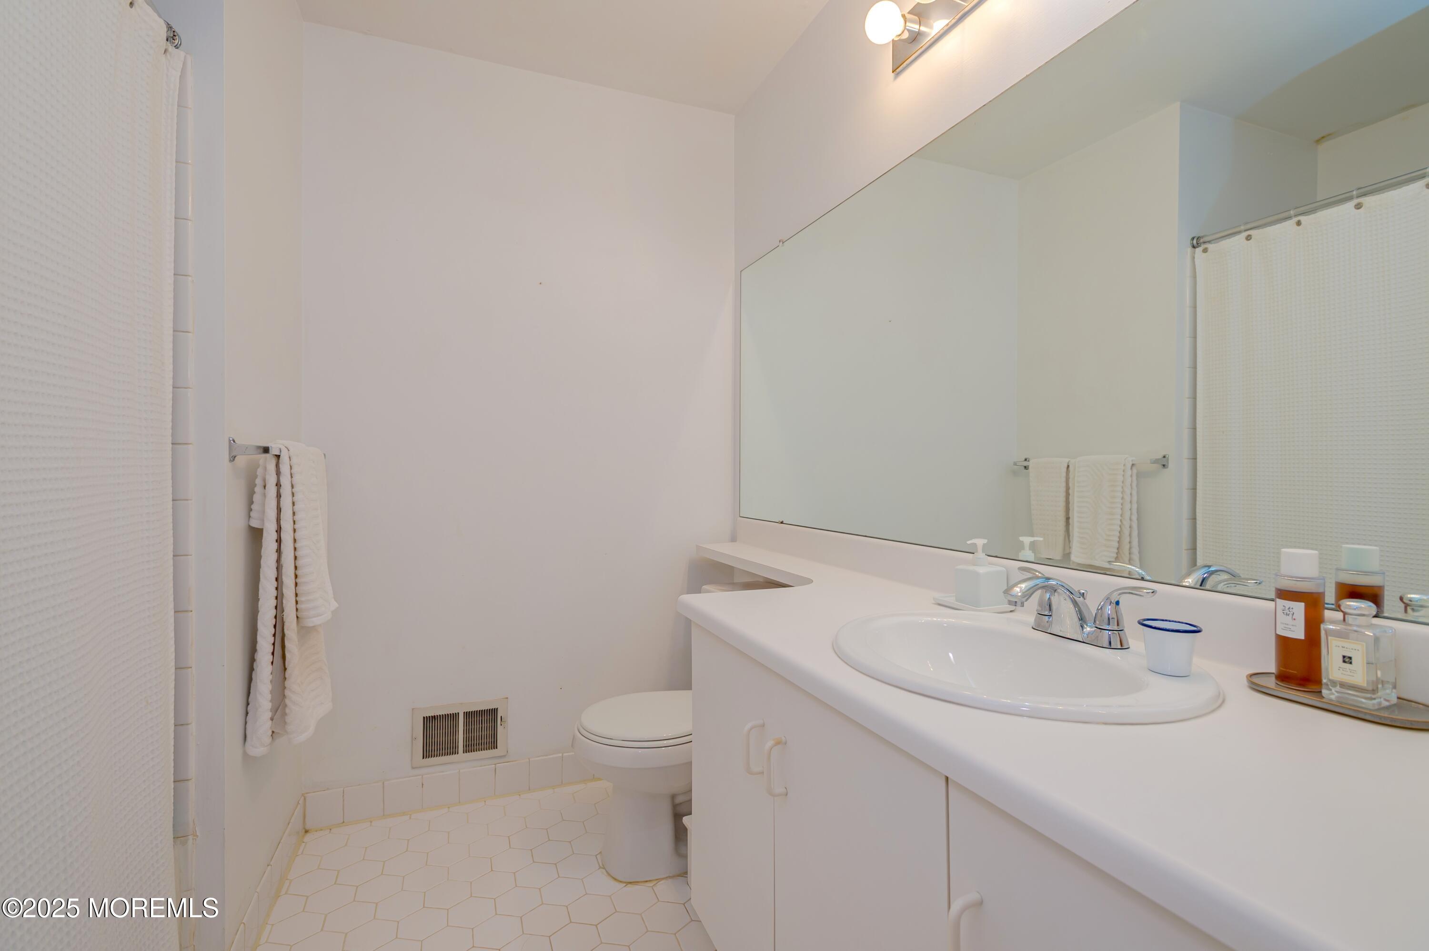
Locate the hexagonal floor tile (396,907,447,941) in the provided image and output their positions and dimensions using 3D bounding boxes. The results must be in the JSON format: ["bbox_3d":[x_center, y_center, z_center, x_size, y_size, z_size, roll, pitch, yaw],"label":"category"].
[{"bbox_3d":[-0.697,1.074,1.611,0.125,0.008,0.108,0,1,9],"label":"hexagonal floor tile"}]

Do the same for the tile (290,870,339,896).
[{"bbox_3d":[-1.057,1.074,1.778,0.125,0.008,0.108,0,1,9],"label":"tile"}]

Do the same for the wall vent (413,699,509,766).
[{"bbox_3d":[-0.824,0.838,2.193,0.290,0.194,0.012,0,1,-21],"label":"wall vent"}]

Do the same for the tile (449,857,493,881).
[{"bbox_3d":[-0.670,1.081,1.846,0.108,0.008,0.125,0,1,-21],"label":"tile"}]

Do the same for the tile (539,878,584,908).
[{"bbox_3d":[-0.382,1.060,1.710,0.107,0.009,0.124,0,0,-21],"label":"tile"}]

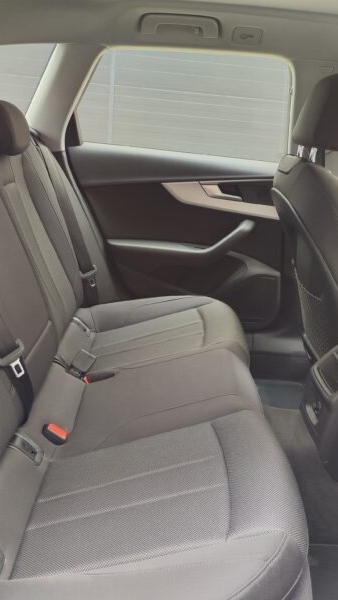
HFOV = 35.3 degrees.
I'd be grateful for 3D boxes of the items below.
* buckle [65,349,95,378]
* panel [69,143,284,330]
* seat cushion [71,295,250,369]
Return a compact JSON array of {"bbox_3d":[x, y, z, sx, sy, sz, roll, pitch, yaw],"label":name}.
[{"bbox_3d":[-0.241,0.172,1.502,0.052,0.070,0.035,33,15,-10],"label":"buckle"},{"bbox_3d":[0.030,-0.203,1.906,0.800,0.620,0.120,5,18,-2],"label":"panel"},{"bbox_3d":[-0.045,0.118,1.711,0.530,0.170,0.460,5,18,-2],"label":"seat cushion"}]

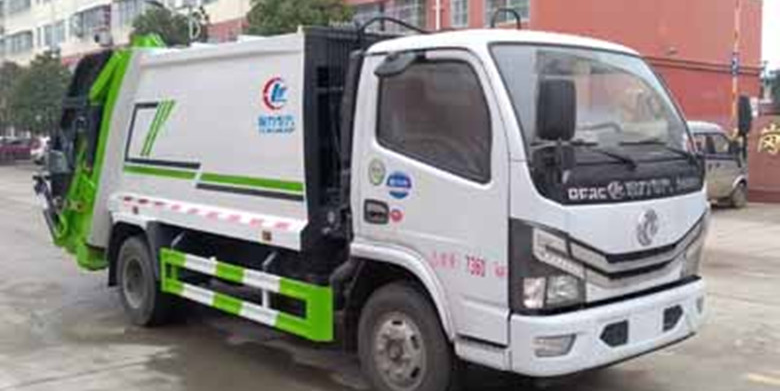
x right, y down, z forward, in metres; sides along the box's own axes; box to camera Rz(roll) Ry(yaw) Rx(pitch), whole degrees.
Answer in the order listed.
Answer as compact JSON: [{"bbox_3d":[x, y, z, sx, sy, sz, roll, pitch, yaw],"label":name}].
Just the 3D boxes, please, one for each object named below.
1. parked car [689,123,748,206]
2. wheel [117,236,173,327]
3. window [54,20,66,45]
[{"bbox_3d":[6.110,-0.644,17.089,4.050,1.850,1.640,-3,5,-32],"label":"parked car"},{"bbox_3d":[-2.198,0.764,7.069,0.220,0.780,0.780,-5,6,-44],"label":"wheel"},{"bbox_3d":[-22.918,-11.292,54.807,0.150,1.500,1.750,-4,6,-42],"label":"window"}]

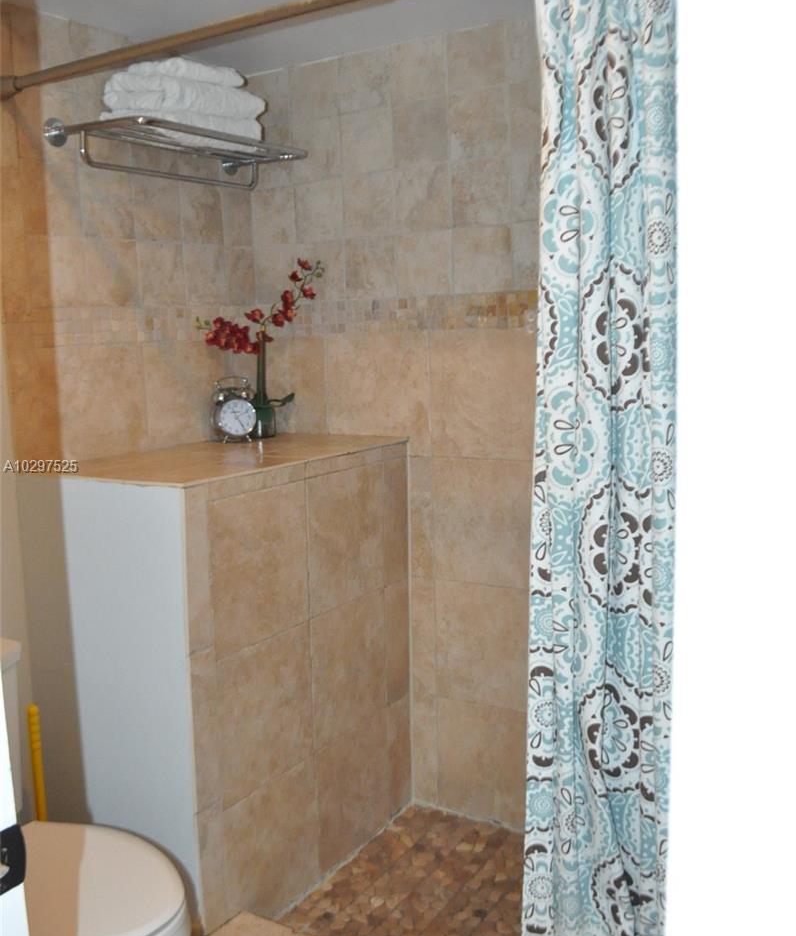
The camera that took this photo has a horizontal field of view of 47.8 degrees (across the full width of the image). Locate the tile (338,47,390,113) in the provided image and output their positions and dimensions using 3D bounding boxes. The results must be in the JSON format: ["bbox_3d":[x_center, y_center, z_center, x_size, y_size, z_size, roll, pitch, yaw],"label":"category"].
[{"bbox_3d":[-0.081,-1.014,2.358,0.160,0.147,0.012,3,9,31],"label":"tile"}]

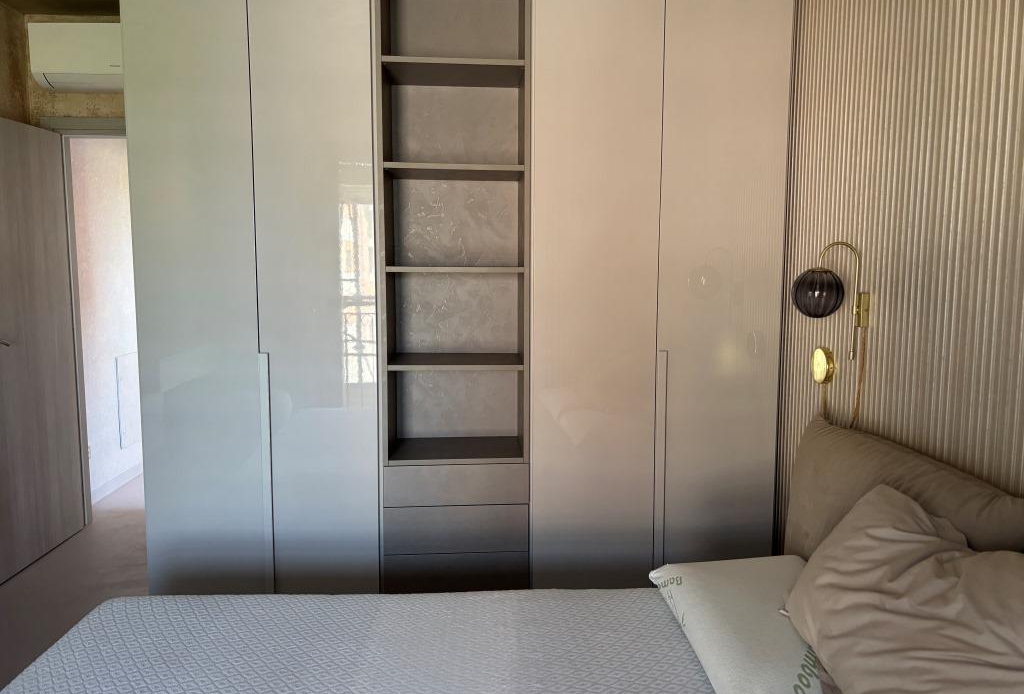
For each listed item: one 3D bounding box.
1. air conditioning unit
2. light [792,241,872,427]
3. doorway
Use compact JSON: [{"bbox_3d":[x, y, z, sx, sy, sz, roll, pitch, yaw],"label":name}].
[{"bbox_3d":[-1.943,-1.432,3.892,0.800,0.295,0.220,0,6,-5],"label":"air conditioning unit"},{"bbox_3d":[1.049,-0.041,2.569,0.243,0.612,0.180,0,6,-5],"label":"light"},{"bbox_3d":[-1.969,-0.065,4.195,0.740,2.094,0.120,0,6,-5],"label":"doorway"}]

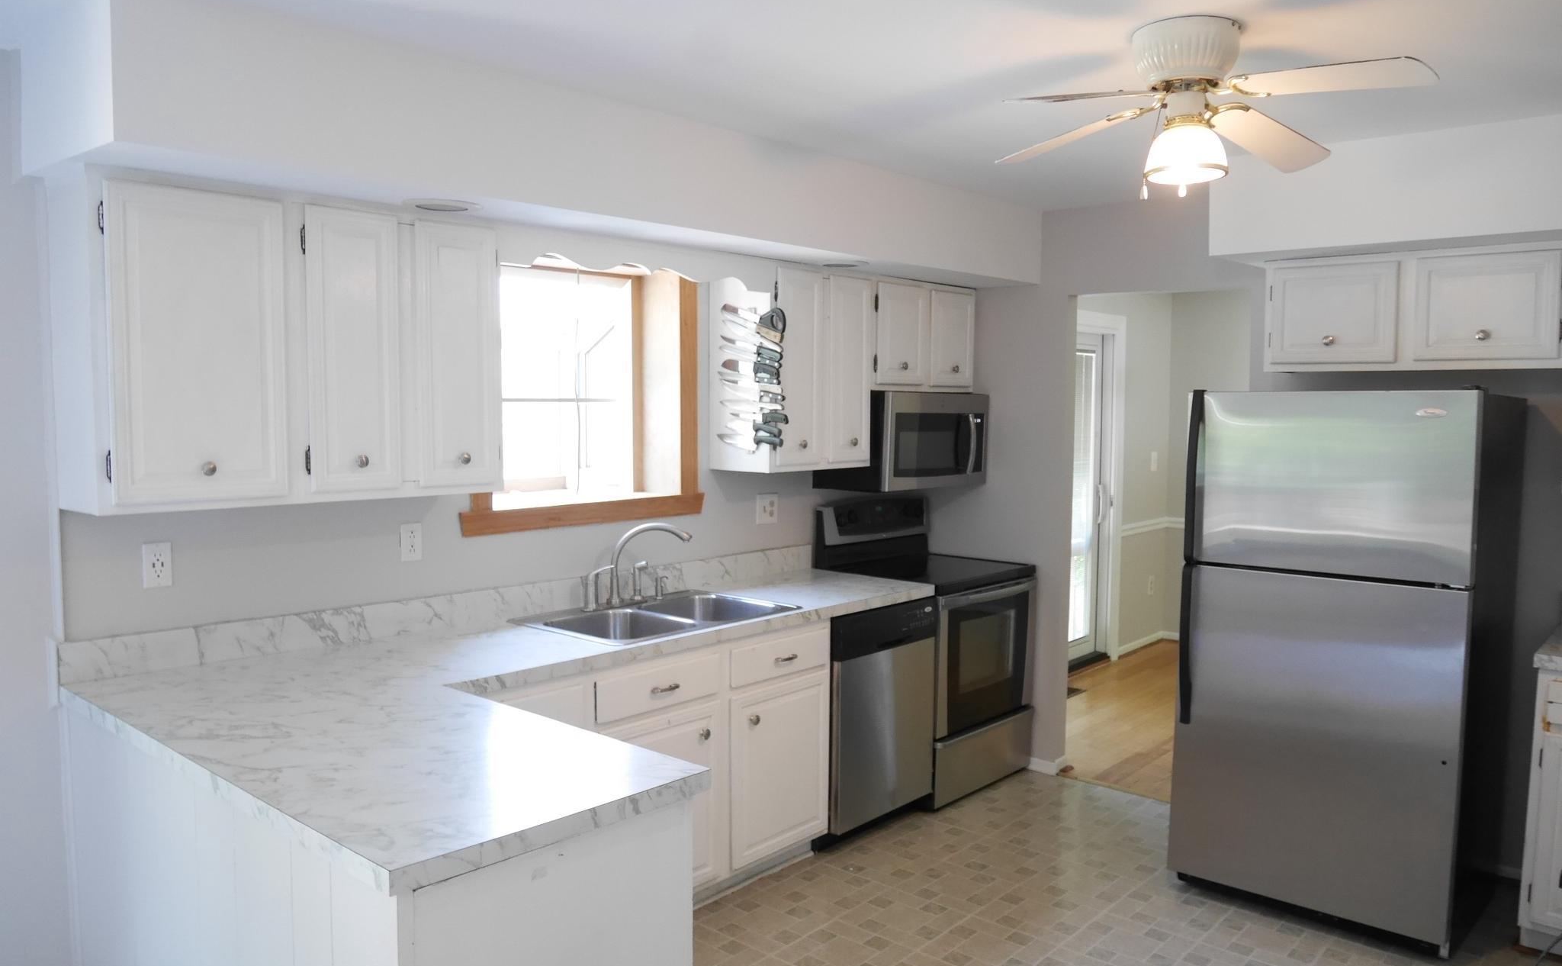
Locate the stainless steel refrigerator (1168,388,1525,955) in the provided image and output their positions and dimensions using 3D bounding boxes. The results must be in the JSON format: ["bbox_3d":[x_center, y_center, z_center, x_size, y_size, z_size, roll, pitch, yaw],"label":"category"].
[{"bbox_3d":[1.927,0.533,3.711,0.838,1.677,0.813,4,5,42],"label":"stainless steel refrigerator"}]

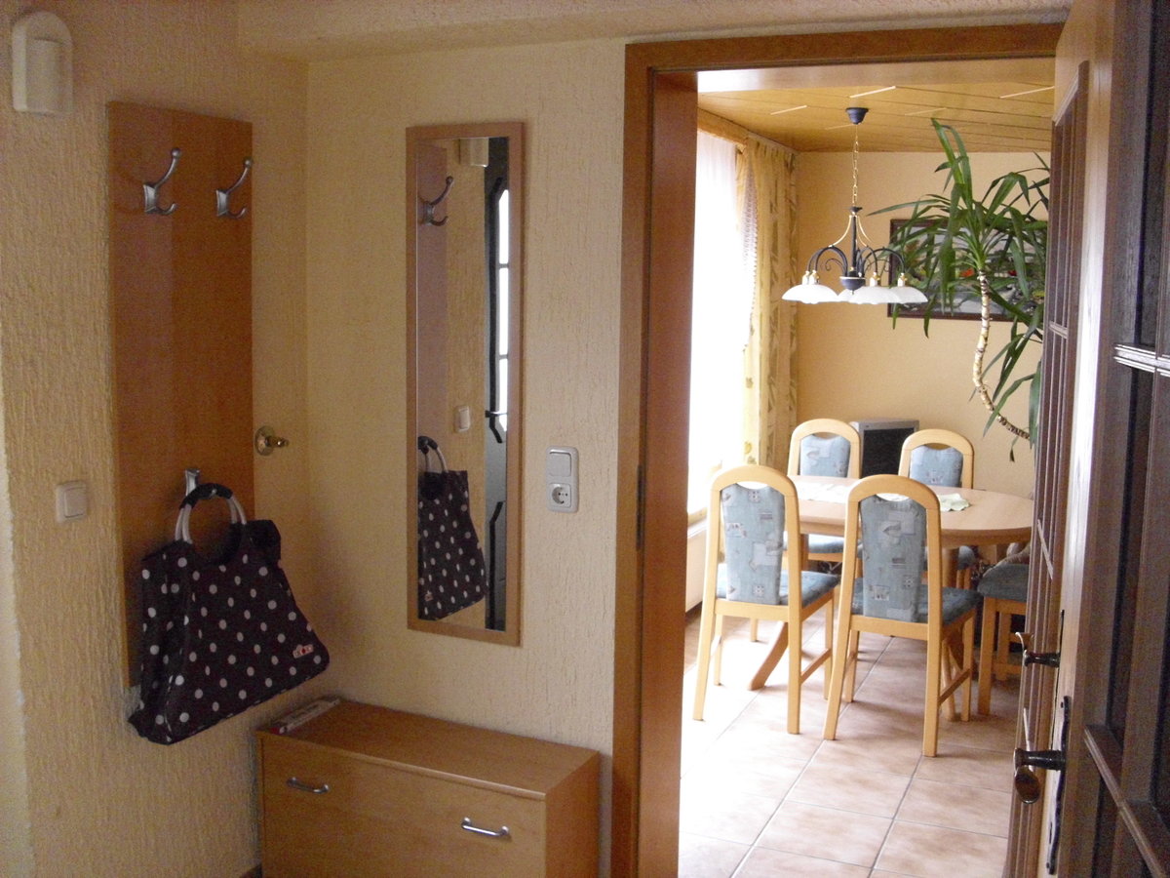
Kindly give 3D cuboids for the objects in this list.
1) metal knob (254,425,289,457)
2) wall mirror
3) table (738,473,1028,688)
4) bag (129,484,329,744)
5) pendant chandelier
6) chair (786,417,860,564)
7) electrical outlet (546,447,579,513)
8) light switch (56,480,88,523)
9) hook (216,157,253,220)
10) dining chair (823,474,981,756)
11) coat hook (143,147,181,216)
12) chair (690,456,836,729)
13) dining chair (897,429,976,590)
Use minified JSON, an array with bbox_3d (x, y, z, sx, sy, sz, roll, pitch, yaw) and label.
[{"bbox_3d":[-0.726,0.008,2.783,0.068,0.071,0.071,4,8,24],"label":"metal knob"},{"bbox_3d":[-0.286,-0.117,2.774,0.307,1.210,0.020,4,8,24],"label":"wall mirror"},{"bbox_3d":[1.085,0.611,4.532,1.290,0.750,0.950,4,8,24],"label":"table"},{"bbox_3d":[-0.768,0.340,2.548,0.155,0.505,0.430,5,8,31],"label":"bag"},{"bbox_3d":[1.009,-0.861,4.409,0.550,0.730,0.550,4,8,24],"label":"pendant chandelier"},{"bbox_3d":[0.990,0.401,5.097,0.465,0.925,0.520,4,8,20],"label":"chair"},{"bbox_3d":[-0.051,0.092,2.697,0.080,0.152,0.014,4,8,24],"label":"electrical outlet"},{"bbox_3d":[-1.003,0.124,2.310,0.013,0.079,0.079,4,8,24],"label":"light switch"},{"bbox_3d":[-0.760,-0.546,2.580,0.083,0.132,0.032,4,8,24],"label":"hook"},{"bbox_3d":[1.112,0.562,4.159,0.475,0.940,0.490,5,8,27],"label":"dining chair"},{"bbox_3d":[-0.846,-0.517,2.388,0.087,0.131,0.030,4,8,24],"label":"coat hook"},{"bbox_3d":[0.657,0.532,4.342,0.475,0.940,0.490,4,8,21],"label":"chair"},{"bbox_3d":[1.379,0.445,4.808,0.465,0.925,0.520,5,9,27],"label":"dining chair"}]

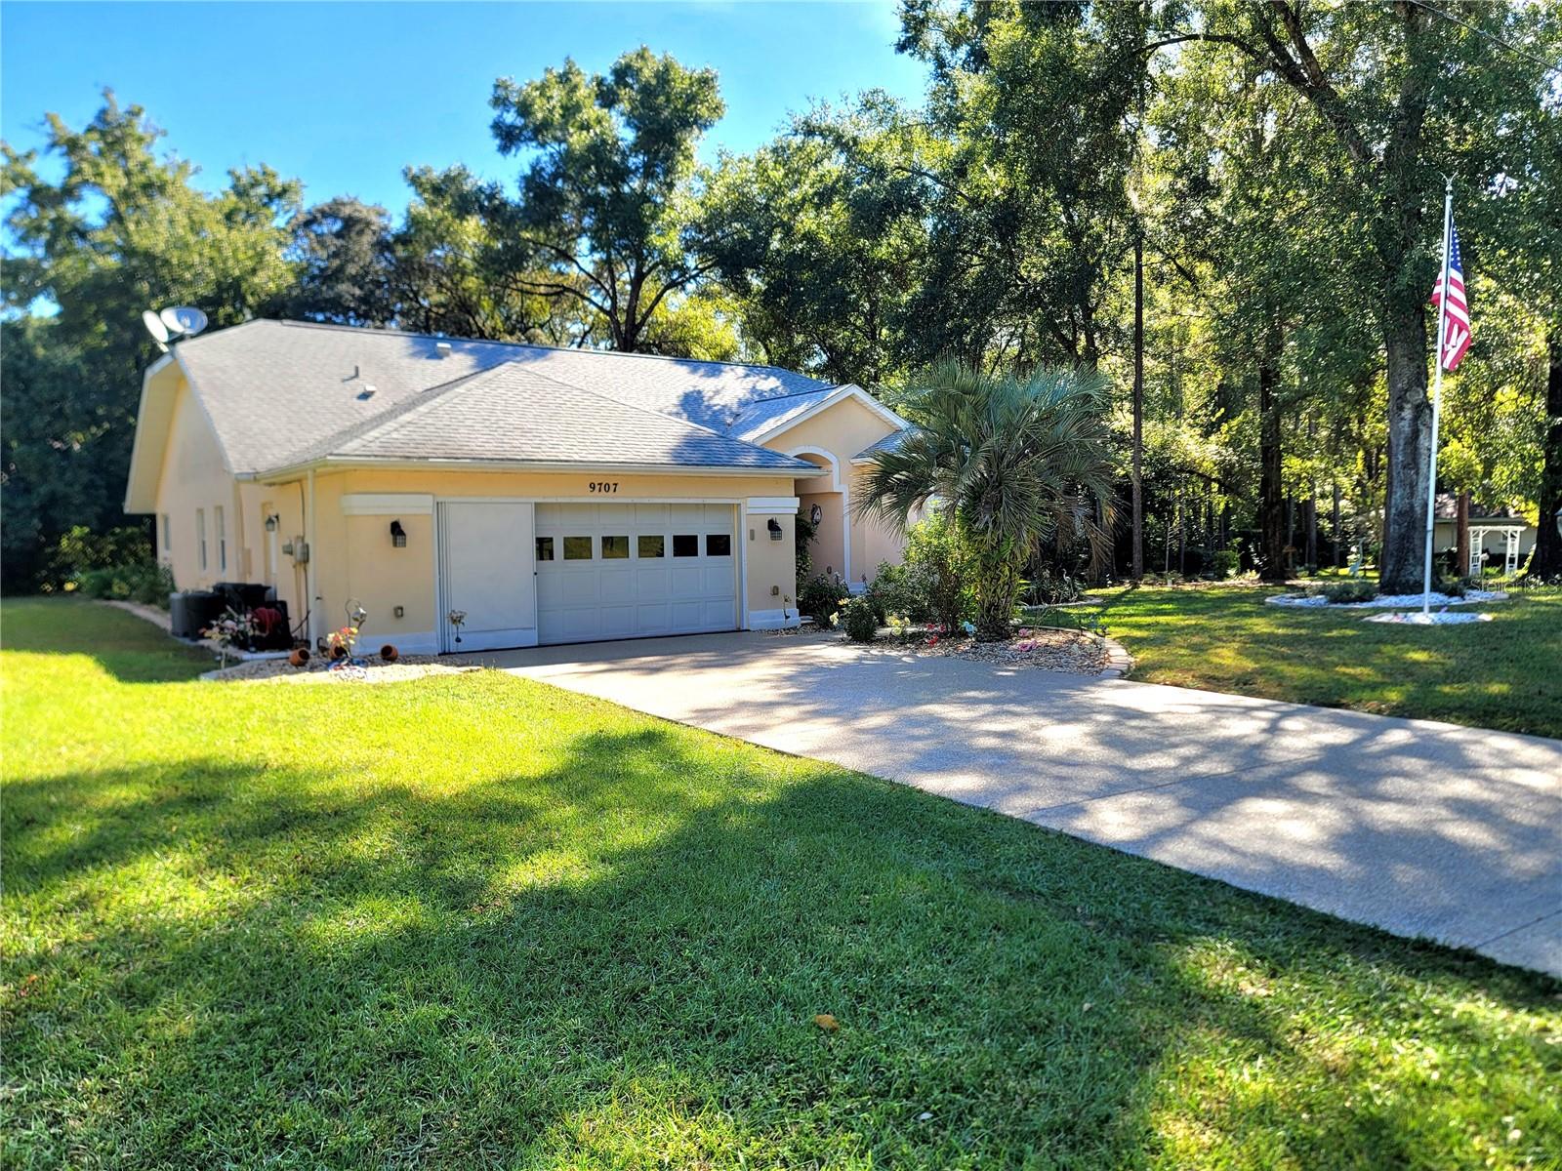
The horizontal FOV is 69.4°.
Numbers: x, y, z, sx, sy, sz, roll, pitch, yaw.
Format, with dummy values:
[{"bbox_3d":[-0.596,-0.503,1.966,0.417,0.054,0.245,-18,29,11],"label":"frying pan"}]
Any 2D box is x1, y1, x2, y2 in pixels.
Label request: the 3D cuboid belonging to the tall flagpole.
[{"bbox_3d":[11.702,-3.364,20.100,0.110,7.770,0.110,3,3,24],"label":"tall flagpole"}]

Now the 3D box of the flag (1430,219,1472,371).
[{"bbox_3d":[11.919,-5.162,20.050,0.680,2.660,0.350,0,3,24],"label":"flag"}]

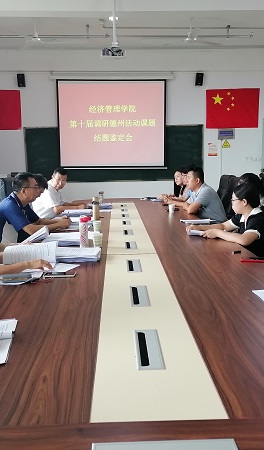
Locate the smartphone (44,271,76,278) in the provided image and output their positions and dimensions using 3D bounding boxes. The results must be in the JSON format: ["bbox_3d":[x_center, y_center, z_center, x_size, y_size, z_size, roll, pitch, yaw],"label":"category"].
[{"bbox_3d":[-0.386,0.271,2.521,0.160,0.010,0.077,-1,9,-2],"label":"smartphone"}]

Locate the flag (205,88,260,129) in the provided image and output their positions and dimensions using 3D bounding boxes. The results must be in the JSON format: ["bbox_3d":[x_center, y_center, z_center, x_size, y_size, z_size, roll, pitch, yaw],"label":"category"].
[{"bbox_3d":[2.209,-2.544,10.236,1.200,0.880,0.030,-1,9,-2],"label":"flag"}]

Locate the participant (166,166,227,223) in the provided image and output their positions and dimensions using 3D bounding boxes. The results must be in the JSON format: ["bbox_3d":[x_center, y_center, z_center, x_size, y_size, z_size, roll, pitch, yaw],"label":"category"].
[{"bbox_3d":[0.728,0.012,5.041,0.800,1.270,0.550,-1,9,-2],"label":"participant"}]

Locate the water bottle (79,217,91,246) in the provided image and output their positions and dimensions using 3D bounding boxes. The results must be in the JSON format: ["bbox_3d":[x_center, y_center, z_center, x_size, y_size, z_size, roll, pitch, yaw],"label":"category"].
[{"bbox_3d":[-0.320,0.064,3.142,0.068,0.236,0.066,-1,9,-2],"label":"water bottle"}]

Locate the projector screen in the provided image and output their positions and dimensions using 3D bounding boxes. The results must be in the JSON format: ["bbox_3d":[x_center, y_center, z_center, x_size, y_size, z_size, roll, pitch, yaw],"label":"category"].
[{"bbox_3d":[-0.438,-2.188,10.187,2.360,1.900,0.050,-1,8,-2],"label":"projector screen"}]

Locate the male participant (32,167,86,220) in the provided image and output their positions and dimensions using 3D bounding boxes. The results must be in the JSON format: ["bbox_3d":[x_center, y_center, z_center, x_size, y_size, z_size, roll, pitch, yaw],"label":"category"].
[{"bbox_3d":[-0.989,-0.091,6.117,0.720,1.310,0.520,0,8,5],"label":"male participant"}]

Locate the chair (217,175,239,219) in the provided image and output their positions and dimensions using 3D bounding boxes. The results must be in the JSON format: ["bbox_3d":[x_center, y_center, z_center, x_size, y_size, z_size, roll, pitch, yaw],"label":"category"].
[{"bbox_3d":[1.084,-0.004,5.792,0.700,1.190,0.640,-1,8,-2],"label":"chair"}]

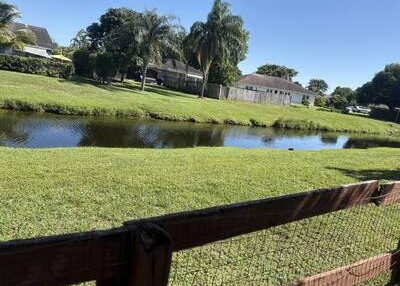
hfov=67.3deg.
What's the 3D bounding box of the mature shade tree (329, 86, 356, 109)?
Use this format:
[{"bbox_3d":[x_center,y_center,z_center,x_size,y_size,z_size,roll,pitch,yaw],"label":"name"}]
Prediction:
[{"bbox_3d":[32.810,-10.590,70.240,6.500,5.450,6.500,9,13,0],"label":"mature shade tree"}]

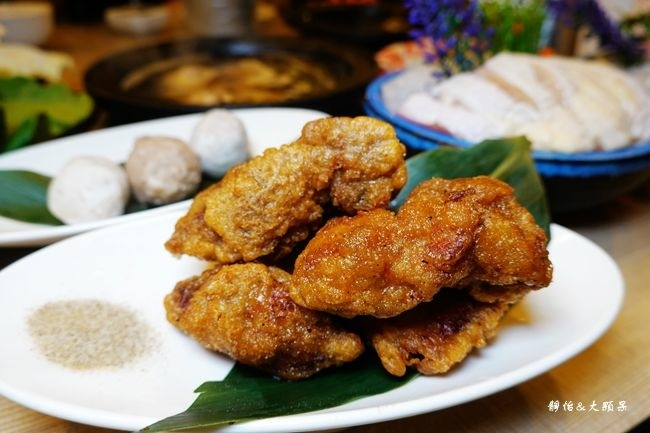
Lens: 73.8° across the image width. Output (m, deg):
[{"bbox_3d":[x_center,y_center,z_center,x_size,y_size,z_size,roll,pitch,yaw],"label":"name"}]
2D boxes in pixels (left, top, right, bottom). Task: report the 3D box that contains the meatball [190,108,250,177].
[{"bbox_3d":[-0.071,-0.049,0.293,0.041,0.043,0.041,2,33,0],"label":"meatball"}]

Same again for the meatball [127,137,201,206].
[{"bbox_3d":[-0.098,-0.028,0.262,0.042,0.040,0.042,2,33,0],"label":"meatball"}]

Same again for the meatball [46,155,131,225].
[{"bbox_3d":[-0.131,-0.014,0.240,0.041,0.039,0.041,2,33,0],"label":"meatball"}]

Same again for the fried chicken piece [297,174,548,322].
[{"bbox_3d":[0.037,0.012,0.168,0.098,0.045,0.055,-5,33,-11],"label":"fried chicken piece"}]

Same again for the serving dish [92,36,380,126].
[{"bbox_3d":[-0.096,-0.132,0.486,0.295,0.075,0.295,1,33,-1],"label":"serving dish"}]

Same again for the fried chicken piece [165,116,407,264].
[{"bbox_3d":[-0.018,-0.012,0.206,0.112,0.054,0.052,-11,35,-19],"label":"fried chicken piece"}]

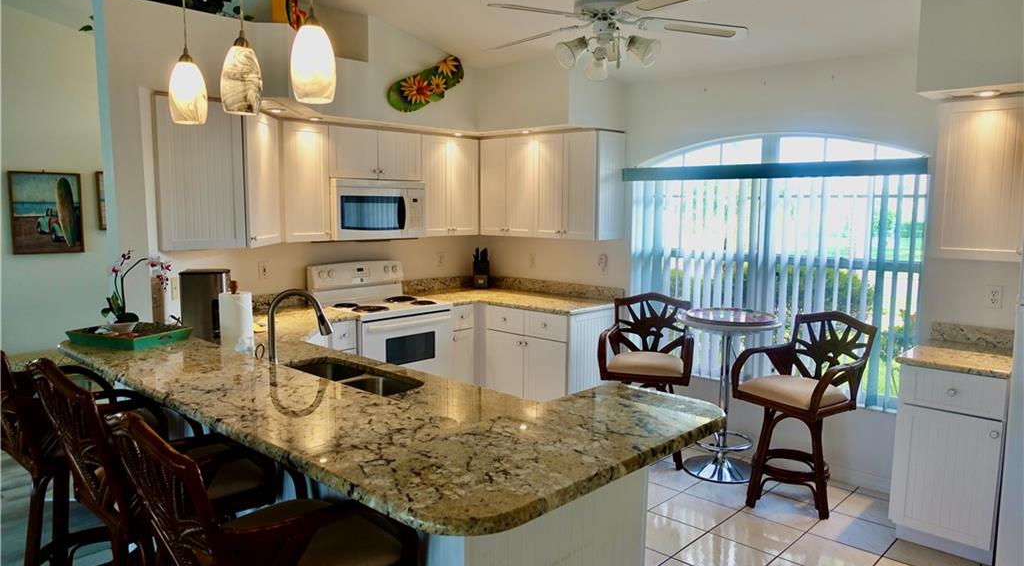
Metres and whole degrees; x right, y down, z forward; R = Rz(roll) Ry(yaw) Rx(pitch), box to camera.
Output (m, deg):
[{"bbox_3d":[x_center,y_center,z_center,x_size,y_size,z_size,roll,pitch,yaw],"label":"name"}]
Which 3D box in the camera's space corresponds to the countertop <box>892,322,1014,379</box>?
[{"bbox_3d":[2.160,0.306,3.233,0.429,0.135,0.645,6,8,44],"label":"countertop"}]

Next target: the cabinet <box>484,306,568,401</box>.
[{"bbox_3d":[0.300,0.606,5.112,0.792,0.876,0.610,6,8,44],"label":"cabinet"}]

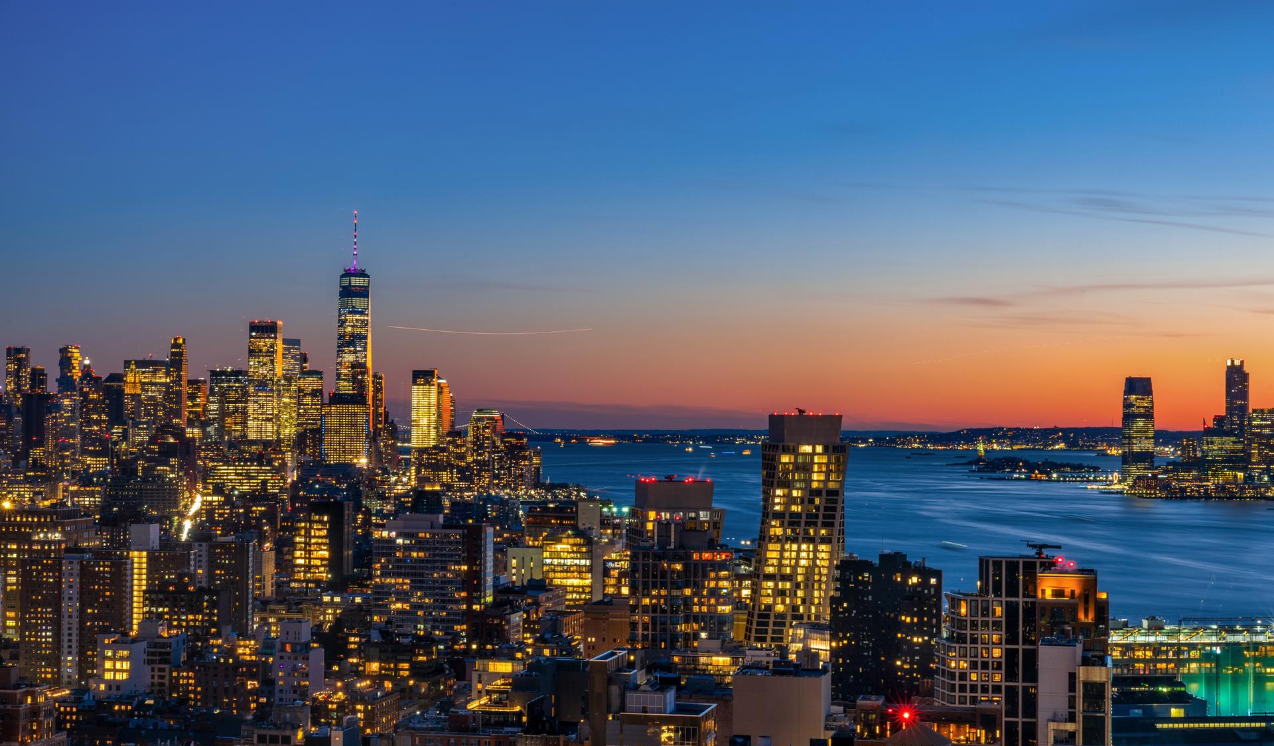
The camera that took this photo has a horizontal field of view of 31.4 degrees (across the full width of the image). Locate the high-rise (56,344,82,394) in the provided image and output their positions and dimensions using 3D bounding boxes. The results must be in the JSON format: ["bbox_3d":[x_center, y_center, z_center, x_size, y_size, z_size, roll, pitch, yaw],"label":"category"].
[{"bbox_3d":[-958.450,75.960,3826.050,30.000,250.000,33.000,0,-1,11],"label":"high-rise"}]

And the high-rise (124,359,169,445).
[{"bbox_3d":[-1055.320,93.530,4860.890,85.000,246.000,34.000,0,-1,18],"label":"high-rise"}]

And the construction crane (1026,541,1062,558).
[{"bbox_3d":[115.040,49.800,640.000,10.410,4.500,3.000,0,-1,12],"label":"construction crane"}]

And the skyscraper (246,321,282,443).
[{"bbox_3d":[-767.750,57.010,4677.220,62.000,329.000,52.000,0,-1,10],"label":"skyscraper"}]

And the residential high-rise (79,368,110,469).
[{"bbox_3d":[-1084.300,98.750,4510.450,30.000,213.000,46.000,-1,-2,41],"label":"residential high-rise"}]

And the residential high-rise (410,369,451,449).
[{"bbox_3d":[-402.930,107.920,4364.590,61.000,228.000,72.000,0,-1,-3],"label":"residential high-rise"}]

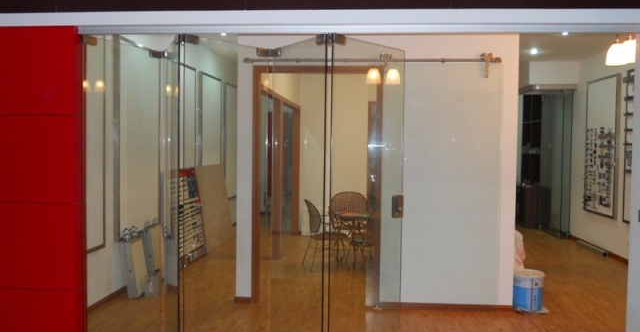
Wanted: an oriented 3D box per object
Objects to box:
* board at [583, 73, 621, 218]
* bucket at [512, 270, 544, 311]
[{"bbox_3d":[4.204,-0.290,7.735,0.057,2.047,0.960,1,2,5],"label":"board"},{"bbox_3d":[2.034,1.210,5.031,0.310,0.333,0.310,1,2,5],"label":"bucket"}]

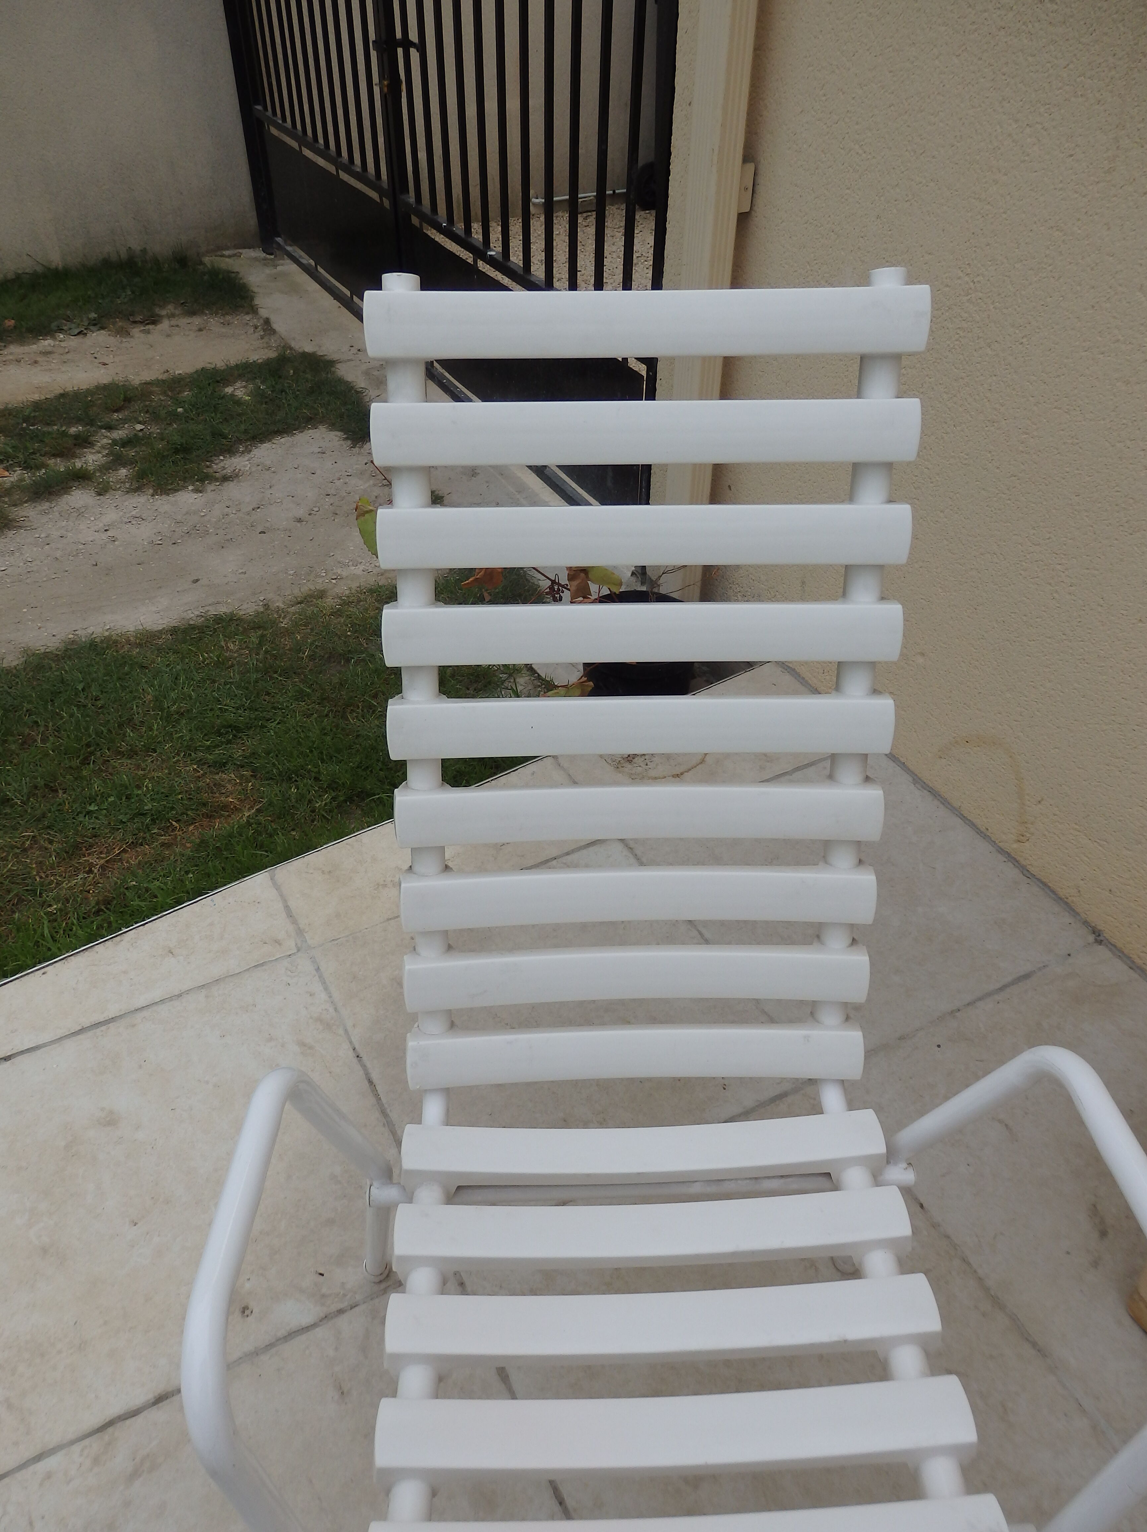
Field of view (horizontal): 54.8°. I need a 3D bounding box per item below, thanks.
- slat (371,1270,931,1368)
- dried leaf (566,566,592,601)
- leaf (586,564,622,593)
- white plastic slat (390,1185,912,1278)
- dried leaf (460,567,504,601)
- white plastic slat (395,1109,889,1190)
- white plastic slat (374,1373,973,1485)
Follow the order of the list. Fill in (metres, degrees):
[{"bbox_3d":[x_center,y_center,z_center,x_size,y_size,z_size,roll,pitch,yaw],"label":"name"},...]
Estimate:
[{"bbox_3d":[0.084,0.524,1.043,0.513,0.050,0.058,-1,34,-2],"label":"slat"},{"bbox_3d":[0.011,-0.389,2.300,0.060,0.090,0.040,1,40,0],"label":"dried leaf"},{"bbox_3d":[0.059,-0.402,2.300,0.085,0.075,0.045,1,40,0],"label":"leaf"},{"bbox_3d":[0.080,0.469,1.118,0.513,0.050,0.058,-1,34,-2],"label":"white plastic slat"},{"bbox_3d":[-0.190,-0.392,2.300,0.095,0.090,0.045,1,40,0],"label":"dried leaf"},{"bbox_3d":[0.076,0.414,1.197,0.513,0.050,0.058,-1,34,-2],"label":"white plastic slat"},{"bbox_3d":[0.089,0.579,0.966,0.513,0.050,0.058,-1,34,-2],"label":"white plastic slat"}]

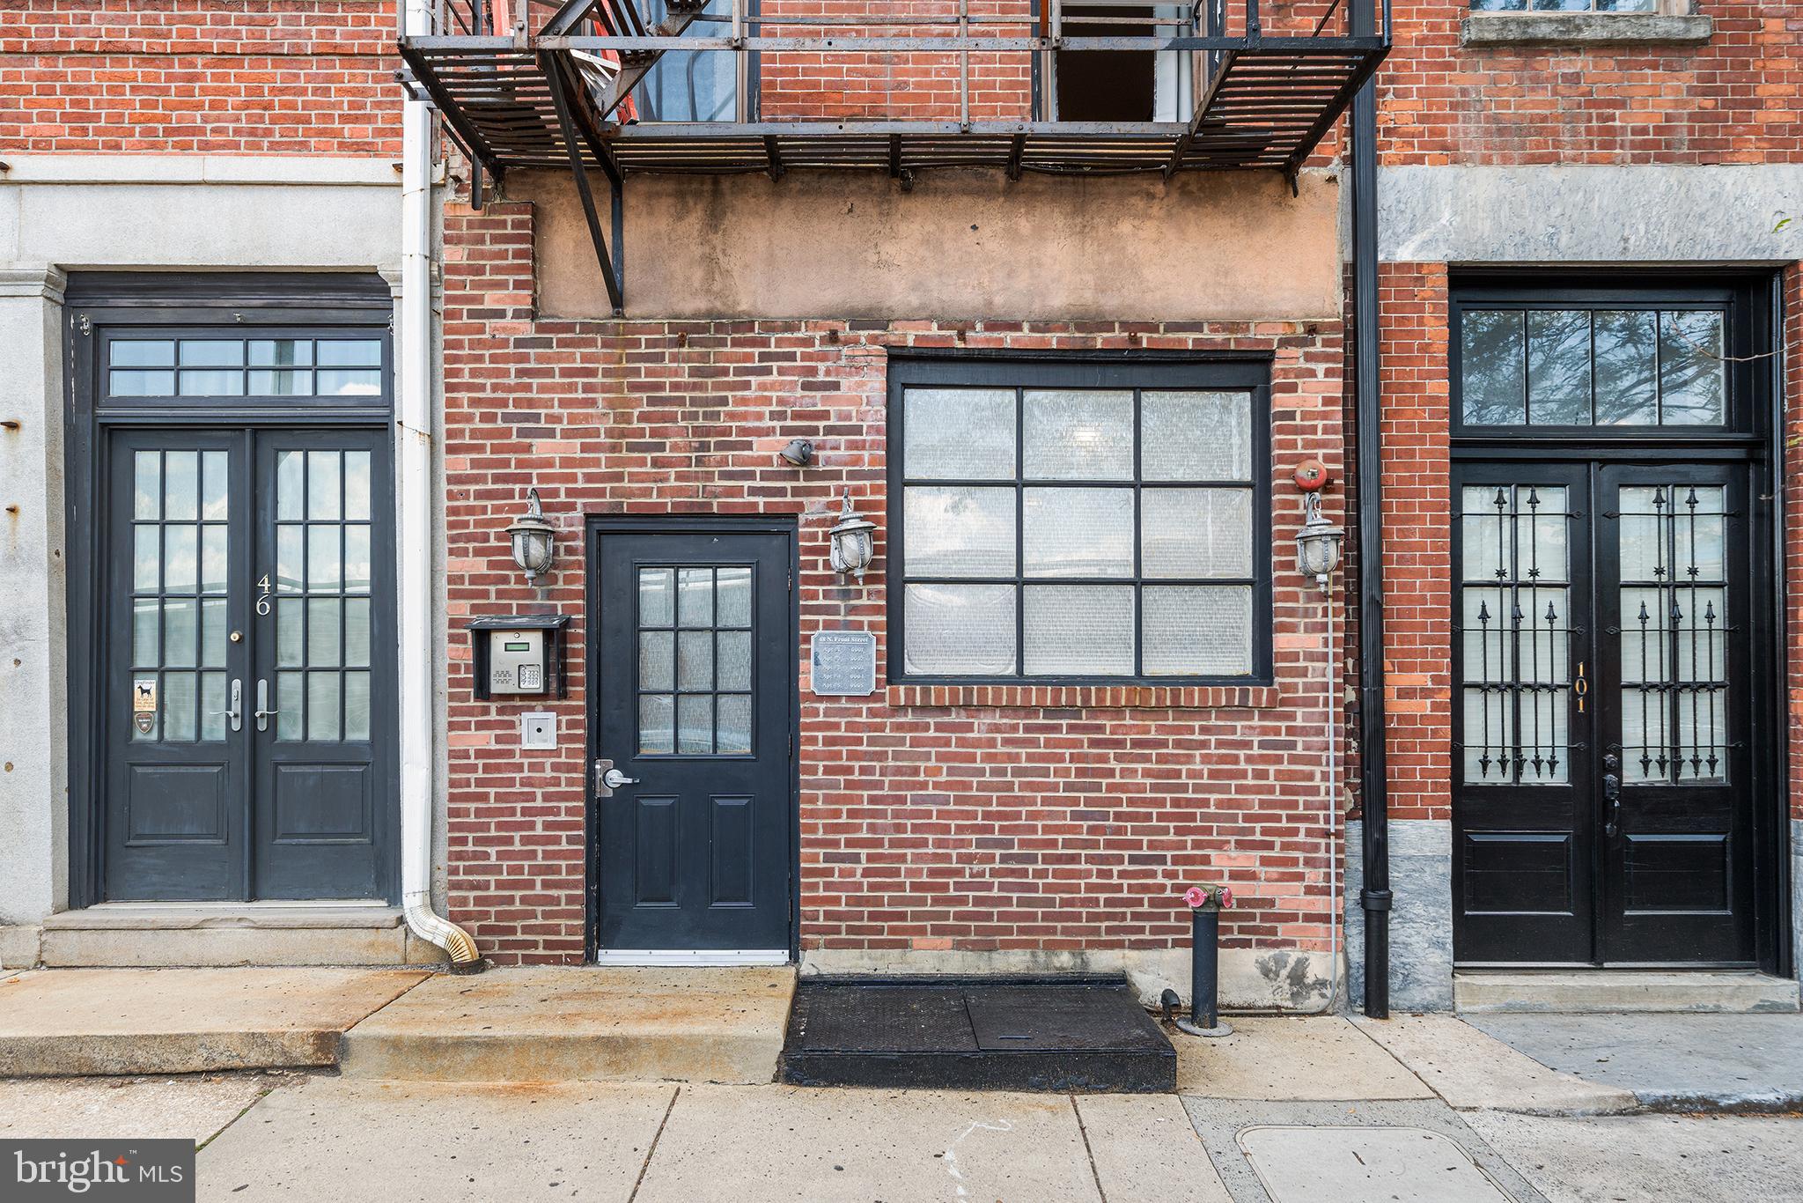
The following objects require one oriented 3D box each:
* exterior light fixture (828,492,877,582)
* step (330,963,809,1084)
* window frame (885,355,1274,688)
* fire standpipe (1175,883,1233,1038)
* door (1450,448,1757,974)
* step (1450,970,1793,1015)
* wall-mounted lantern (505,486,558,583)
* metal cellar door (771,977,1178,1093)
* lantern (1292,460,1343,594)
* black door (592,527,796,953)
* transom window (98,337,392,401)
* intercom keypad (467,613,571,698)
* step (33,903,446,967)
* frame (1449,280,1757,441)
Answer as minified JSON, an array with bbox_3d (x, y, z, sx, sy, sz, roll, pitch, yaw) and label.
[{"bbox_3d":[-0.221,-0.288,5.487,0.218,0.429,0.270,0,-1,0],"label":"exterior light fixture"},{"bbox_3d":[-1.321,1.795,5.175,1.707,0.174,0.950,0,-1,0],"label":"step"},{"bbox_3d":[0.832,-0.334,5.701,1.753,1.433,0.080,0,-1,0],"label":"window frame"},{"bbox_3d":[1.373,1.619,5.465,0.240,0.653,0.250,0,-1,0],"label":"fire standpipe"},{"bbox_3d":[3.379,0.538,5.840,1.509,2.435,0.100,0,-1,0],"label":"door"},{"bbox_3d":[3.394,1.857,5.750,1.623,0.154,0.250,0,-1,0],"label":"step"},{"bbox_3d":[-1.677,-0.290,5.475,0.229,0.447,0.270,0,-1,0],"label":"wall-mounted lantern"},{"bbox_3d":[0.296,1.846,5.190,1.548,0.185,0.940,0,-1,0],"label":"metal cellar door"},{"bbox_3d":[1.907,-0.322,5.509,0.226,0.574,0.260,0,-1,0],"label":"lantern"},{"bbox_3d":[-0.974,0.663,5.689,0.946,2.017,0.070,0,-1,0],"label":"black door"},{"bbox_3d":[-3.169,-1.122,5.838,1.342,0.320,0.060,0,-1,0],"label":"transom window"},{"bbox_3d":[-1.768,0.258,5.572,0.423,0.390,0.185,0,-1,0],"label":"intercom keypad"},{"bbox_3d":[-3.125,1.593,5.730,1.810,0.245,0.260,0,-1,0],"label":"step"},{"bbox_3d":[3.395,-1.165,5.860,1.540,0.793,0.100,0,-1,0],"label":"frame"}]

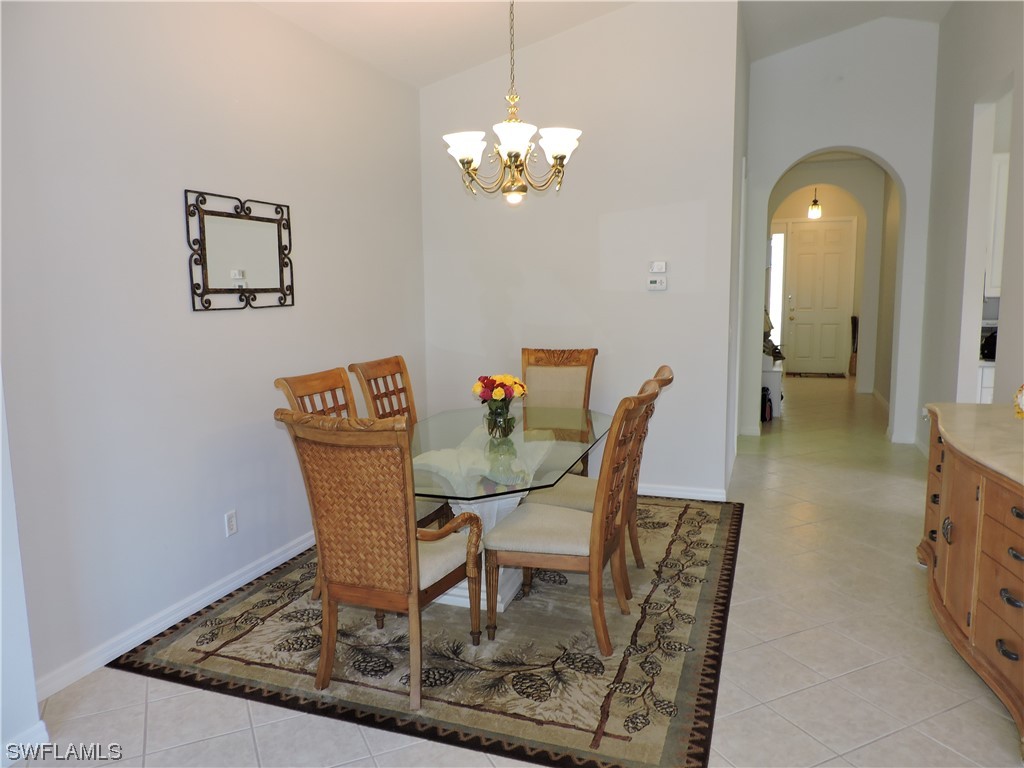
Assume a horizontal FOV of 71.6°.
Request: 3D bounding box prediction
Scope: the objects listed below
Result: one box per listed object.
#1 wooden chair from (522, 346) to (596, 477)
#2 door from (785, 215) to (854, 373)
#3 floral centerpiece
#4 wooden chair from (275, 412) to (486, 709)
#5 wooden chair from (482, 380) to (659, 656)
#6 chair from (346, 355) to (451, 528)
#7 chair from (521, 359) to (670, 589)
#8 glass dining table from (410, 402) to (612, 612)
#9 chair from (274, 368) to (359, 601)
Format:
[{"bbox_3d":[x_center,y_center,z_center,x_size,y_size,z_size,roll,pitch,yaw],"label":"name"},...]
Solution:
[{"bbox_3d":[0.227,0.349,4.367,0.546,1.059,0.650,2,8,20],"label":"wooden chair"},{"bbox_3d":[5.098,-1.405,11.751,1.000,2.480,0.090,2,8,20],"label":"door"},{"bbox_3d":[-0.058,0.107,3.426,0.256,0.287,0.248,-1,7,0],"label":"floral centerpiece"},{"bbox_3d":[-0.456,0.580,2.686,0.546,1.056,0.650,2,8,20],"label":"wooden chair"},{"bbox_3d":[0.250,0.525,3.026,0.643,1.056,0.513,2,8,20],"label":"wooden chair"},{"bbox_3d":[-0.480,0.402,4.050,0.643,1.056,0.513,2,8,20],"label":"chair"},{"bbox_3d":[0.422,0.455,3.543,0.643,1.056,0.513,2,8,20],"label":"chair"},{"bbox_3d":[-0.122,0.634,3.409,1.046,0.751,1.864,2,8,18],"label":"glass dining table"},{"bbox_3d":[-0.675,0.486,3.427,0.650,1.056,0.513,2,8,20],"label":"chair"}]

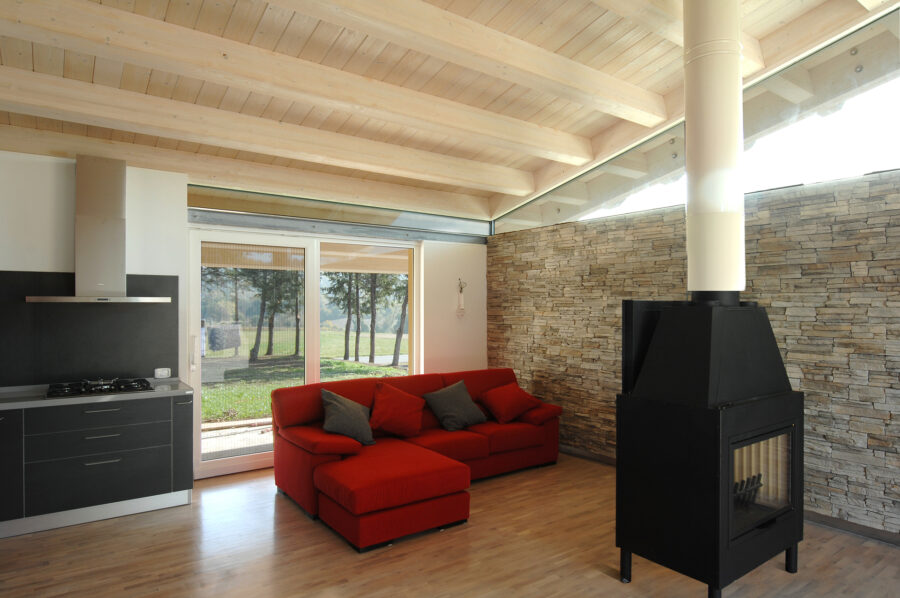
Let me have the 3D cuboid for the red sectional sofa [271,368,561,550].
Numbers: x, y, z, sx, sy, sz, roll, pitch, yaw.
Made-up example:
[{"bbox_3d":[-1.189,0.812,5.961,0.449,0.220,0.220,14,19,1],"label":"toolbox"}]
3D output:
[{"bbox_3d":[-0.030,1.214,4.657,2.620,0.865,1.546,0,-1,-34],"label":"red sectional sofa"}]

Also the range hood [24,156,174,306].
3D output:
[{"bbox_3d":[-2.737,-0.532,4.144,0.900,1.121,0.520,0,-1,-34],"label":"range hood"}]

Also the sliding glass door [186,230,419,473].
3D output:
[{"bbox_3d":[-1.401,0.518,5.448,2.385,2.270,0.120,0,-1,-34],"label":"sliding glass door"}]

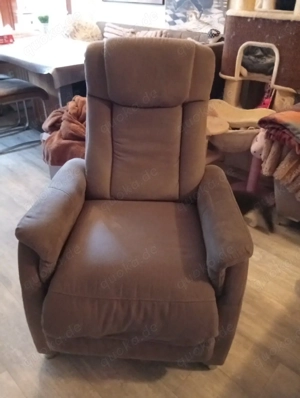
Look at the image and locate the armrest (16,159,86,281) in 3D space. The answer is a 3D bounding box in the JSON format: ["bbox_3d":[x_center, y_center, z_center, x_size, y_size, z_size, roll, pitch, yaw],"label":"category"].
[{"bbox_3d":[-0.357,0.030,1.269,0.150,0.190,0.550,3,33,2],"label":"armrest"}]

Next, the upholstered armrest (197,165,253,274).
[{"bbox_3d":[0.275,0.063,1.248,0.148,0.190,0.530,3,33,2],"label":"upholstered armrest"}]

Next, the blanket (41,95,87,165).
[{"bbox_3d":[-0.432,-0.453,2.035,0.430,0.370,0.370,3,33,2],"label":"blanket"}]

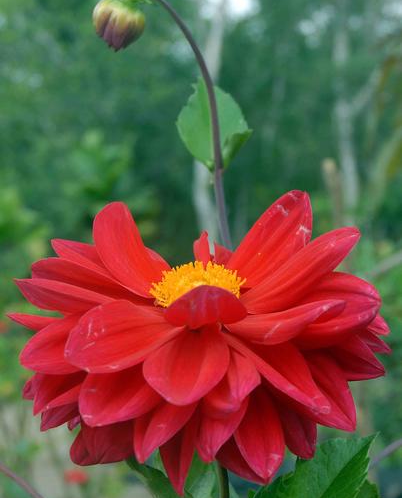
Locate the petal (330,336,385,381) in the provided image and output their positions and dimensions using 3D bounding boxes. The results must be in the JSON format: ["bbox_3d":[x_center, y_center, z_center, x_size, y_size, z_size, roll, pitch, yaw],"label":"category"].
[{"bbox_3d":[0.054,0.040,0.293,0.032,0.008,0.019,24,26,11],"label":"petal"}]

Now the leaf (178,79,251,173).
[{"bbox_3d":[0.006,-0.055,0.345,0.033,0.041,0.010,-6,0,0],"label":"leaf"}]

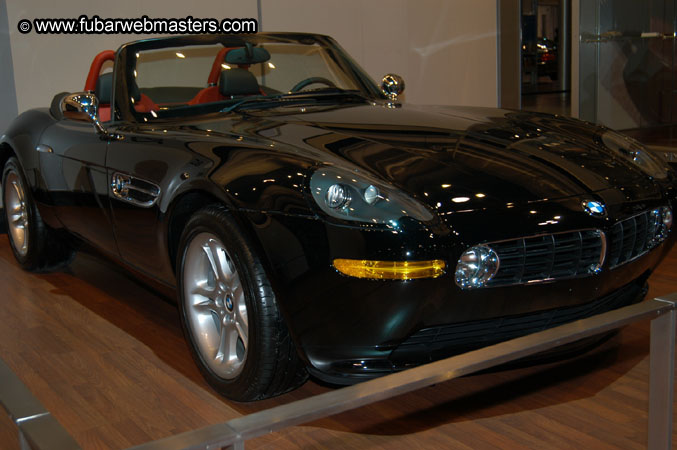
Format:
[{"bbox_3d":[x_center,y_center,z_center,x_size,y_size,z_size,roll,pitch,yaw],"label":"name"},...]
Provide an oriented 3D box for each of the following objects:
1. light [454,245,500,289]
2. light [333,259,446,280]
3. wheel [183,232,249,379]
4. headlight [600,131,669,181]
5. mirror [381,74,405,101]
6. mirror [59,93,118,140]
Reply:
[{"bbox_3d":[0.393,0.115,2.572,0.120,0.117,0.080,-7,11,-17],"label":"light"},{"bbox_3d":[0.151,0.120,2.554,0.312,0.050,0.070,-2,11,3],"label":"light"},{"bbox_3d":[-0.340,0.252,2.980,0.170,0.488,0.488,-10,13,-31],"label":"wheel"},{"bbox_3d":[1.075,-0.256,3.259,0.250,0.155,0.390,-10,13,-32],"label":"headlight"},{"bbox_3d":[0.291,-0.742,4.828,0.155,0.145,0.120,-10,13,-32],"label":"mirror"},{"bbox_3d":[-1.087,-0.476,3.931,0.210,0.190,0.150,-10,13,-32],"label":"mirror"}]

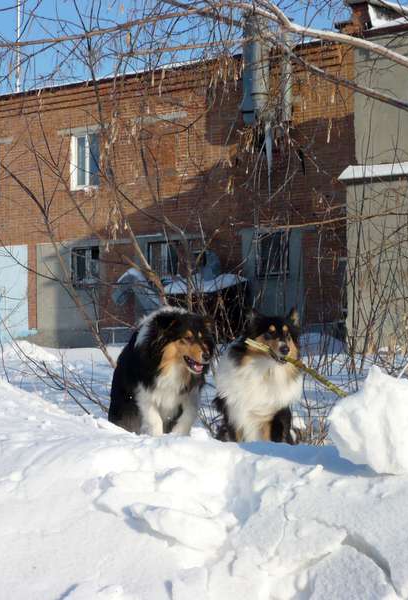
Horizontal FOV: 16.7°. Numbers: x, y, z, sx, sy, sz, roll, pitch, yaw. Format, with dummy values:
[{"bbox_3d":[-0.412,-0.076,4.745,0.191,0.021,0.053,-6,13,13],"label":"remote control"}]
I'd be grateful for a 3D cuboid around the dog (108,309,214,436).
[{"bbox_3d":[-0.229,0.387,7.300,0.410,0.700,0.700,1,-3,-33],"label":"dog"}]

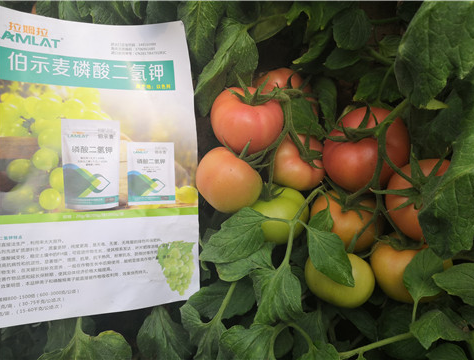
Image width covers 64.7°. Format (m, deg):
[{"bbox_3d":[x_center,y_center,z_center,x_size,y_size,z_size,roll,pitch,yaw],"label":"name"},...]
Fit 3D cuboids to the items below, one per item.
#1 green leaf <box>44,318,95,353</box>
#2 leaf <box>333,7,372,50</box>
[{"bbox_3d":[-0.188,0.173,0.420,0.058,0.046,0.022,0,0,-6],"label":"green leaf"},{"bbox_3d":[0.139,-0.181,0.450,0.045,0.050,0.020,3,-3,4],"label":"leaf"}]

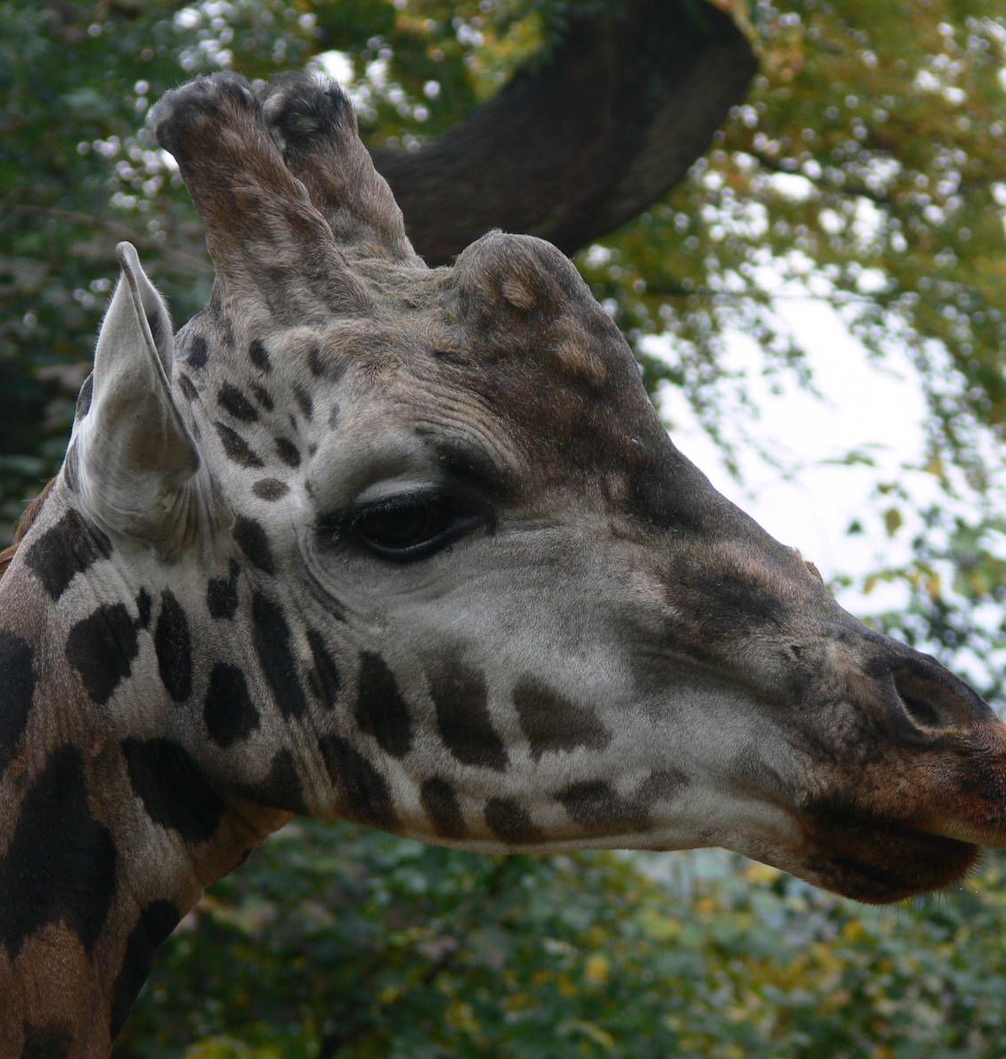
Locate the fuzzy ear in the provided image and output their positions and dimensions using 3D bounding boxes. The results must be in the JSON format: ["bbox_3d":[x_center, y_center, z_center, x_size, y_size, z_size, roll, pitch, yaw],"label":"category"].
[{"bbox_3d":[-0.254,-0.094,6.300,0.088,0.210,0.085,-4,-2,6],"label":"fuzzy ear"}]

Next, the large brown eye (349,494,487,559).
[{"bbox_3d":[-0.059,-0.002,6.270,0.093,0.048,0.045,0,-3,9],"label":"large brown eye"}]

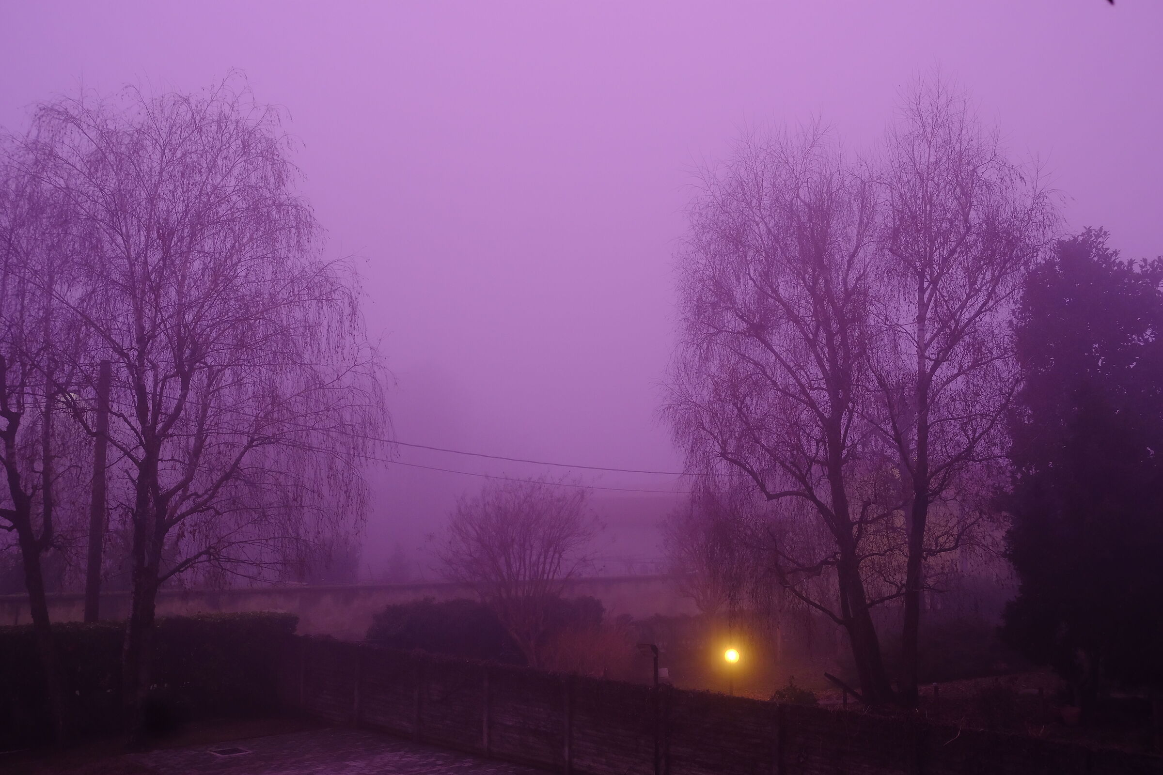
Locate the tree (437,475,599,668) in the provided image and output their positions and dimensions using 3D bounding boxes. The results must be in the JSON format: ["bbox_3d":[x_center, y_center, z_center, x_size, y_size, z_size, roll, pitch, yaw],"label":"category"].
[{"bbox_3d":[-1.679,4.982,30.044,4.299,5.318,4.299,0,-7,0],"label":"tree"}]

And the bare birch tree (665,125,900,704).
[{"bbox_3d":[4.595,0.425,25.863,5.385,13.345,5.200,0,-7,0],"label":"bare birch tree"}]

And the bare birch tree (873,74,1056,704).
[{"bbox_3d":[8.799,-0.196,25.939,4.191,14.595,4.191,0,-7,0],"label":"bare birch tree"}]

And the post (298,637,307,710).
[{"bbox_3d":[-5.968,6.172,24.238,0.130,1.540,0.130,7,-10,-43],"label":"post"}]

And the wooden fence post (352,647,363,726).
[{"bbox_3d":[-4.528,5.987,22.728,0.130,1.540,0.130,7,-10,-43],"label":"wooden fence post"}]

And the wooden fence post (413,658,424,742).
[{"bbox_3d":[-3.088,5.801,21.218,0.130,1.540,0.130,7,-10,-43],"label":"wooden fence post"}]

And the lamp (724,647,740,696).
[{"bbox_3d":[3.447,6.558,25.907,0.280,1.181,0.280,0,-7,0],"label":"lamp"}]

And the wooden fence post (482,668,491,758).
[{"bbox_3d":[-1.649,5.616,19.708,0.130,1.540,0.130,7,-10,-43],"label":"wooden fence post"}]

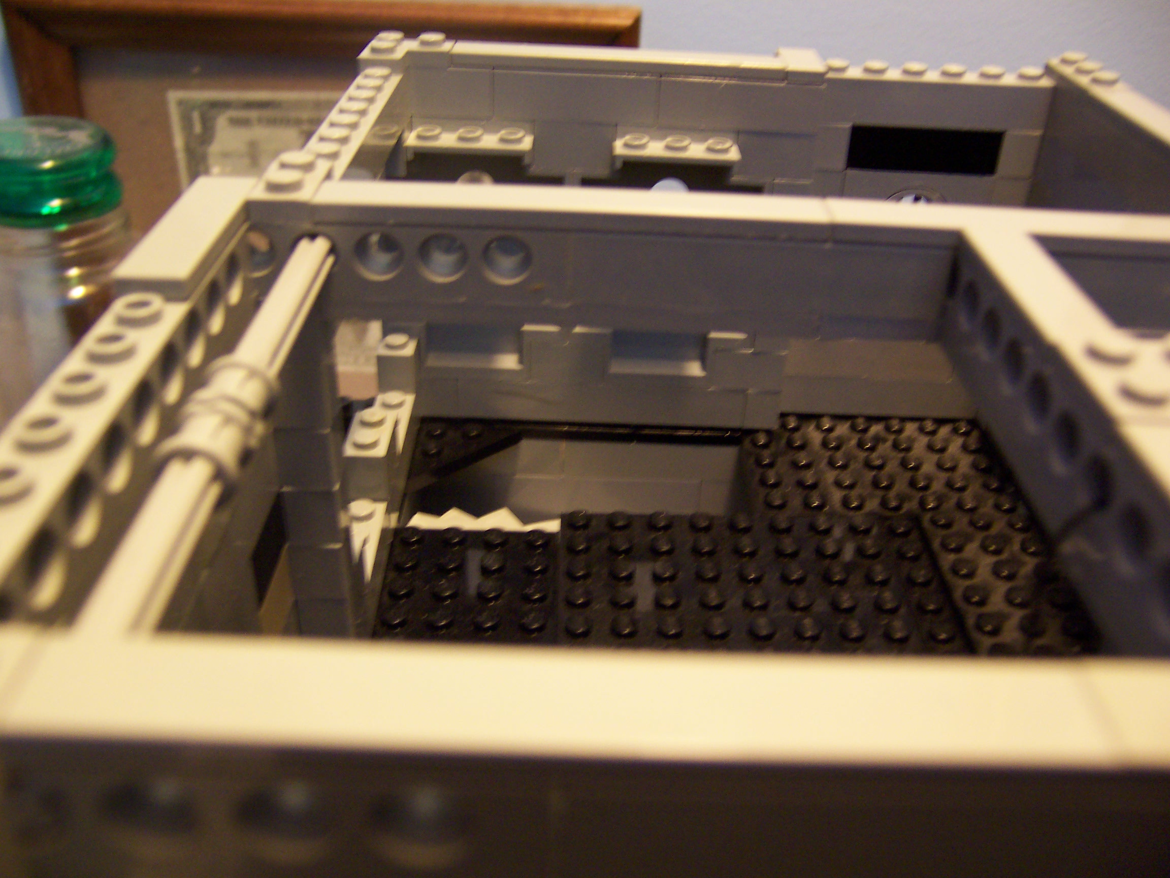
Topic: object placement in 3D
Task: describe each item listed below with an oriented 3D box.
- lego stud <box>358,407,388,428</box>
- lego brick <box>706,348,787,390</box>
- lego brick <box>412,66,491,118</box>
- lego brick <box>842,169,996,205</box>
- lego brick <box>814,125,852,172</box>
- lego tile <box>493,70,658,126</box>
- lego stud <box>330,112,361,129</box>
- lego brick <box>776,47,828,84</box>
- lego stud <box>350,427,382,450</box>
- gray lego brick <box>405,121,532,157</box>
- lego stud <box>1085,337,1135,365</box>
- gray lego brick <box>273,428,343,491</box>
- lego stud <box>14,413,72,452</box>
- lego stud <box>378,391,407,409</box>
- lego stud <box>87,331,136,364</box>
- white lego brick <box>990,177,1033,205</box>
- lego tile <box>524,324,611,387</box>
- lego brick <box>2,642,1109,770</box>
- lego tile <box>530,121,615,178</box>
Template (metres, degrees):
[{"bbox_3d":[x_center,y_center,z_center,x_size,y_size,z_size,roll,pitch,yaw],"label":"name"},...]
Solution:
[{"bbox_3d":[-0.040,-0.004,0.210,0.005,0.002,0.005,1,31,-1],"label":"lego stud"},{"bbox_3d":[0.036,-0.017,0.251,0.016,0.010,0.008,1,31,-1],"label":"lego brick"},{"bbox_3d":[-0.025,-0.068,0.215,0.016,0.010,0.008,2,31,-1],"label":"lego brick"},{"bbox_3d":[0.071,-0.054,0.243,0.032,0.010,0.008,2,31,-1],"label":"lego brick"},{"bbox_3d":[0.052,-0.063,0.238,0.008,0.010,0.008,2,31,-1],"label":"lego brick"},{"bbox_3d":[-0.002,-0.068,0.219,0.032,0.010,0.008,1,31,-1],"label":"lego tile"},{"bbox_3d":[-0.038,-0.049,0.175,0.005,0.002,0.005,1,31,-1],"label":"lego stud"},{"bbox_3d":[0.042,-0.074,0.222,0.008,0.003,0.016,2,31,-1],"label":"lego brick"},{"bbox_3d":[-0.040,0.000,0.205,0.005,0.002,0.005,2,31,-1],"label":"lego stud"},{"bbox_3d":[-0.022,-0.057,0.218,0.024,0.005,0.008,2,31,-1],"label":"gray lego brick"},{"bbox_3d":[0.049,-0.008,0.105,0.005,0.002,0.005,2,31,-1],"label":"lego stud"},{"bbox_3d":[-0.039,0.001,0.160,0.008,0.010,0.008,1,31,0],"label":"gray lego brick"},{"bbox_3d":[-0.045,-0.001,0.094,0.005,0.002,0.005,1,31,-1],"label":"lego stud"},{"bbox_3d":[-0.040,-0.008,0.235,0.005,0.002,0.005,2,31,-1],"label":"lego stud"},{"bbox_3d":[-0.045,-0.009,0.106,0.005,0.002,0.005,2,31,-1],"label":"lego stud"},{"bbox_3d":[0.089,-0.052,0.238,0.008,0.010,0.008,1,31,-1],"label":"white lego brick"},{"bbox_3d":[-0.004,-0.020,0.249,0.018,0.012,0.008,2,31,-1],"label":"lego tile"},{"bbox_3d":[-0.002,0.016,0.065,0.064,0.003,0.008,2,31,-1],"label":"lego brick"},{"bbox_3d":[-0.002,-0.060,0.225,0.016,0.010,0.008,1,31,-1],"label":"lego tile"}]

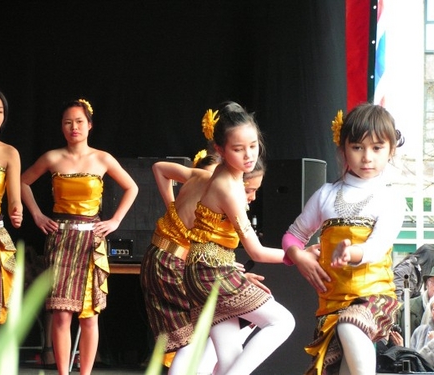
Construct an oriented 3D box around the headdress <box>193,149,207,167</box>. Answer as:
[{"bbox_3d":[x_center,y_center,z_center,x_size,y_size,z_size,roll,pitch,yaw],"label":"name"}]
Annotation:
[{"bbox_3d":[-0.063,-0.108,6.450,0.040,0.090,0.085,38,0,0],"label":"headdress"}]

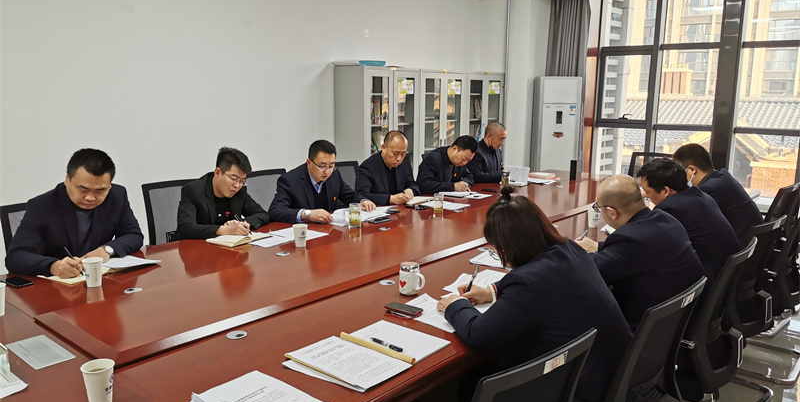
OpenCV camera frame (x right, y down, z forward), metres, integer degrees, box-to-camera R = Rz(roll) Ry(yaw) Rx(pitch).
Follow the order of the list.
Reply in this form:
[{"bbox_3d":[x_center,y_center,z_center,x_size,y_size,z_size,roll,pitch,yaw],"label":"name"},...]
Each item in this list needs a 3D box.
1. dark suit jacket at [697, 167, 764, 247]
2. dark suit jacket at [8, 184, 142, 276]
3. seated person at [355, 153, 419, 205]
[{"bbox_3d":[1.845,0.110,3.650,0.485,0.582,0.543,8,13,39],"label":"dark suit jacket"},{"bbox_3d":[-1.557,0.248,2.866,0.550,0.580,0.620,9,13,39],"label":"dark suit jacket"},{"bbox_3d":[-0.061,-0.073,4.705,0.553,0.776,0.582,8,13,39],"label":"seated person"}]

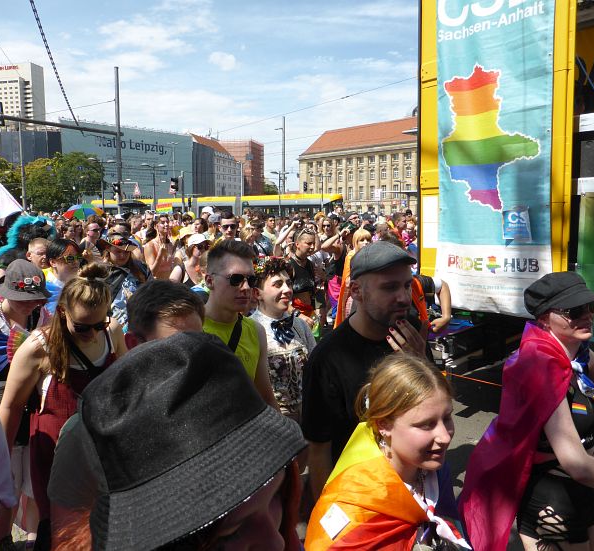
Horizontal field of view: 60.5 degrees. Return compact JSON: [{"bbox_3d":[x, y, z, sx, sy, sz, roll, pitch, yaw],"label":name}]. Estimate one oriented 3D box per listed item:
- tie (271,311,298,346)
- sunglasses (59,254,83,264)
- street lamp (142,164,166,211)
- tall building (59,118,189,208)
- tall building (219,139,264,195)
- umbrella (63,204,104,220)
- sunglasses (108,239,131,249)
[{"bbox_3d":[-0.059,0.224,2.130,0.120,0.135,0.050,-8,15,-31],"label":"tie"},{"bbox_3d":[-1.360,-0.098,3.050,0.140,0.050,0.145,4,8,28],"label":"sunglasses"},{"bbox_3d":[-9.975,-5.149,35.941,1.750,5.200,0.350,-3,8,-26],"label":"street lamp"},{"bbox_3d":[-59.143,-32.489,167.125,42.500,27.500,24.000,-7,10,-44],"label":"tall building"},{"bbox_3d":[-29.619,-47.905,258.302,20.000,35.900,21.000,1,7,11],"label":"tall building"},{"bbox_3d":[-5.272,-1.343,12.774,1.050,0.750,1.050,0,29,0],"label":"umbrella"},{"bbox_3d":[-1.339,-0.242,3.850,0.150,0.055,0.130,-4,8,-30],"label":"sunglasses"}]

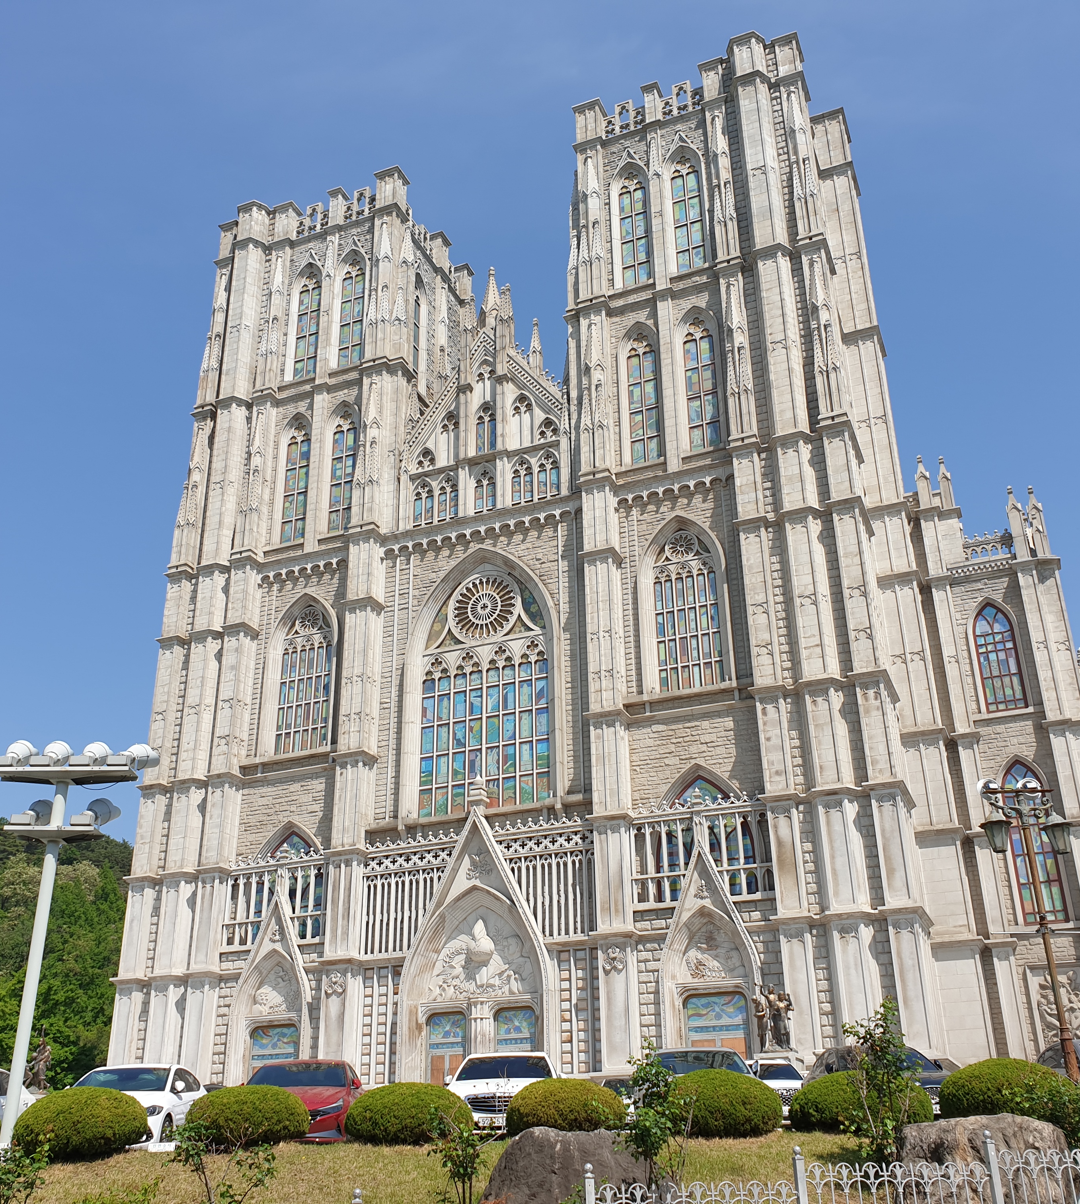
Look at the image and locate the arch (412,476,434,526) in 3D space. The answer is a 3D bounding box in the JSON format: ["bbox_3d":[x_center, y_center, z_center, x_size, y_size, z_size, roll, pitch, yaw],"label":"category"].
[{"bbox_3d":[-6.322,-5.519,66.011,1.240,3.049,0.400,-11,-27,20],"label":"arch"}]

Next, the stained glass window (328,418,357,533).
[{"bbox_3d":[-11.032,-7.298,67.589,1.470,7.252,0.350,-11,-27,21],"label":"stained glass window"}]

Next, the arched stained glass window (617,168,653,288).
[{"bbox_3d":[4.872,-19.473,62.489,1.550,7.360,0.350,-11,-26,21],"label":"arched stained glass window"}]

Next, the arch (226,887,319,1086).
[{"bbox_3d":[-12.646,18.495,56.799,4.857,9.997,1.600,-11,-27,20],"label":"arch"}]

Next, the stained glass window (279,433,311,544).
[{"bbox_3d":[-13.836,-6.682,68.692,1.494,7.236,0.350,-11,-27,21],"label":"stained glass window"}]

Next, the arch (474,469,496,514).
[{"bbox_3d":[-2.839,-5.907,62.931,1.319,2.626,0.450,-11,-27,21],"label":"arch"}]

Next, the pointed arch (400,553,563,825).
[{"bbox_3d":[-2.714,3.668,58.089,8.110,13.760,0.700,-11,-27,21],"label":"pointed arch"}]

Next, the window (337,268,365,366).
[{"bbox_3d":[-10.621,-16.545,68.431,1.500,7.450,0.350,-11,-26,21],"label":"window"}]

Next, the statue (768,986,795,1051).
[{"bbox_3d":[7.491,12.958,37.532,0.903,1.906,0.750,-11,-27,21],"label":"statue"}]

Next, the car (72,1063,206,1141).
[{"bbox_3d":[-6.810,8.542,20.263,1.860,1.440,4.570,0,-25,-2],"label":"car"}]

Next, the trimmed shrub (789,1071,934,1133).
[{"bbox_3d":[4.099,6.392,15.408,1.807,0.752,1.807,-1,-25,0],"label":"trimmed shrub"}]

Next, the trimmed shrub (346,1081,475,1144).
[{"bbox_3d":[-1.707,6.699,15.754,1.694,0.767,1.694,-1,-25,0],"label":"trimmed shrub"}]

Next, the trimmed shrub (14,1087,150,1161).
[{"bbox_3d":[-6.294,7.214,16.600,1.820,0.930,1.820,-1,-25,0],"label":"trimmed shrub"}]

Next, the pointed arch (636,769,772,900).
[{"bbox_3d":[6.923,9.897,52.249,6.010,5.915,1.400,-11,-27,20],"label":"pointed arch"}]

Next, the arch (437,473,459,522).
[{"bbox_3d":[-4.717,-5.383,62.254,1.200,2.605,0.350,-11,-27,21],"label":"arch"}]

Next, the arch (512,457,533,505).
[{"bbox_3d":[-0.824,-6.228,61.718,1.229,2.730,0.300,-11,-27,21],"label":"arch"}]

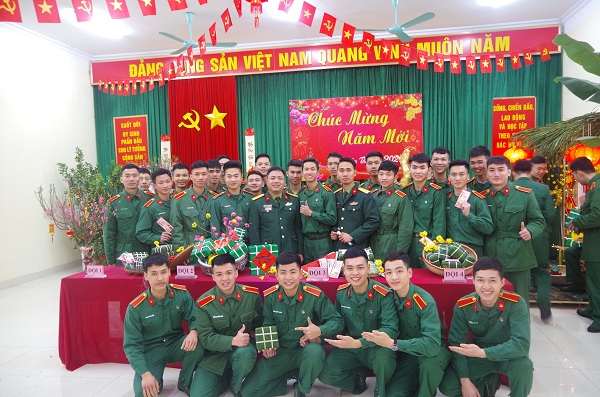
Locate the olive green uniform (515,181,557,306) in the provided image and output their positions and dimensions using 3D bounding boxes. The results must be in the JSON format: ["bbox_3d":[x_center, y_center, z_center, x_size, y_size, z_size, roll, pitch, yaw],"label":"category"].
[{"bbox_3d":[2.427,0.449,4.727,0.500,1.360,0.380,-1,2,12],"label":"olive green uniform"}]

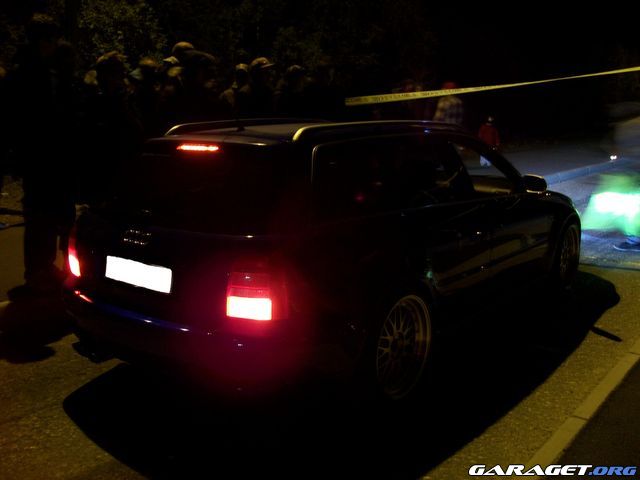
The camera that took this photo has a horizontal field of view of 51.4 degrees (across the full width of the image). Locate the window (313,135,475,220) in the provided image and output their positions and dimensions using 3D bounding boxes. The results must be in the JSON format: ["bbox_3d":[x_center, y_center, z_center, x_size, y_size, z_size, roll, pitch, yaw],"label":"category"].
[{"bbox_3d":[0.424,-0.340,3.458,0.090,0.400,1.420,-14,0,41],"label":"window"}]

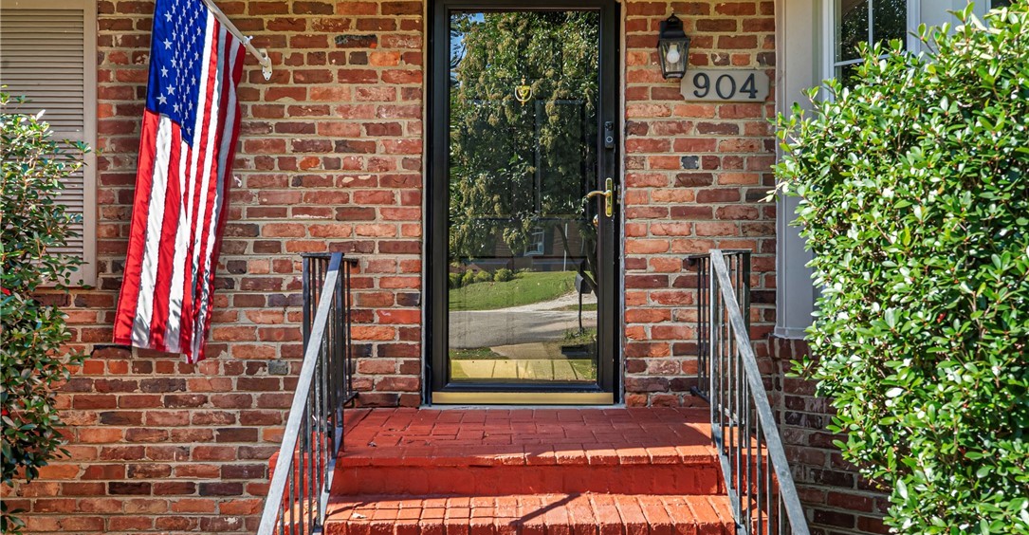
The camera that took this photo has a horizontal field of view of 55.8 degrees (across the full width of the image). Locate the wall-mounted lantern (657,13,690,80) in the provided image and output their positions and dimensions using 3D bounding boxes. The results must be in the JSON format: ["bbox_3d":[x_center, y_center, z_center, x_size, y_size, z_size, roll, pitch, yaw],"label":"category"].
[{"bbox_3d":[0.774,-1.078,4.715,0.147,0.305,0.170,0,0,0],"label":"wall-mounted lantern"}]

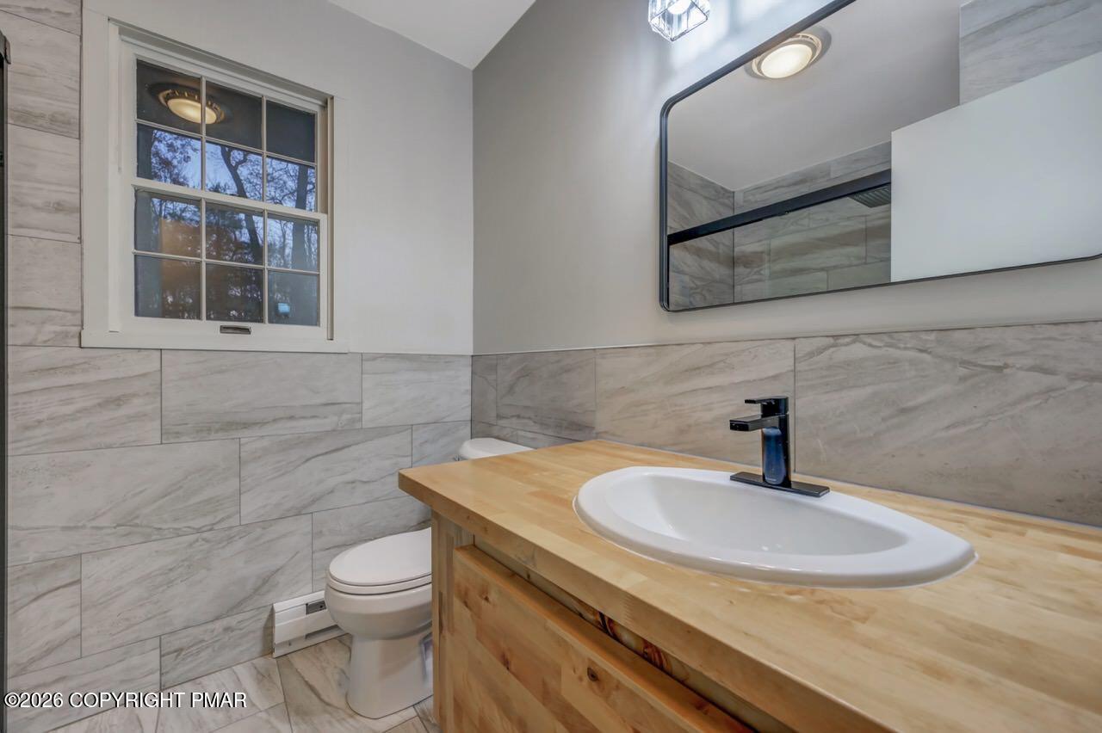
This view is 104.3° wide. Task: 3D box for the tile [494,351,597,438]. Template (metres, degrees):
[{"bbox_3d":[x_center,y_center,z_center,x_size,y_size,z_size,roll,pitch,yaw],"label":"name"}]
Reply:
[{"bbox_3d":[-0.044,0.101,1.629,0.012,0.304,0.612,1,-1,-38],"label":"tile"}]

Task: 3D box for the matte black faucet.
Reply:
[{"bbox_3d":[0.367,0.135,0.741,0.160,0.159,0.152,1,-1,-38],"label":"matte black faucet"}]

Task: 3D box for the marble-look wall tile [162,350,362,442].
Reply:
[{"bbox_3d":[-1.012,0.099,1.563,0.606,0.304,0.012,1,-1,-38],"label":"marble-look wall tile"}]

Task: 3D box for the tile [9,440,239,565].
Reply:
[{"bbox_3d":[-1.320,0.401,1.322,0.585,0.305,0.012,1,-1,-38],"label":"tile"}]

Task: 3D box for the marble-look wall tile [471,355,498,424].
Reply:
[{"bbox_3d":[-0.302,0.103,1.961,0.012,0.304,0.229,1,-1,-38],"label":"marble-look wall tile"}]

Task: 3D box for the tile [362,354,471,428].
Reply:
[{"bbox_3d":[-0.576,0.102,1.901,0.496,0.304,0.012,1,-1,-38],"label":"tile"}]

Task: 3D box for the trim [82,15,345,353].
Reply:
[{"bbox_3d":[-1.111,-0.557,1.501,0.727,1.004,0.050,1,-1,-38],"label":"trim"}]

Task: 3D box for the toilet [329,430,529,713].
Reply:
[{"bbox_3d":[-0.405,0.671,1.492,0.690,0.729,0.470,1,-1,-38],"label":"toilet"}]

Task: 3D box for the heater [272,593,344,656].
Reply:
[{"bbox_3d":[-0.690,0.949,1.758,0.760,0.175,0.062,1,-1,-38],"label":"heater"}]

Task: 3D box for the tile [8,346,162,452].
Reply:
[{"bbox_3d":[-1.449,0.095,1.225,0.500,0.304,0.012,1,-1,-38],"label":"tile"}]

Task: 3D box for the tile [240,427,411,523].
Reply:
[{"bbox_3d":[-0.850,0.405,1.686,0.606,0.305,0.012,1,-1,-38],"label":"tile"}]

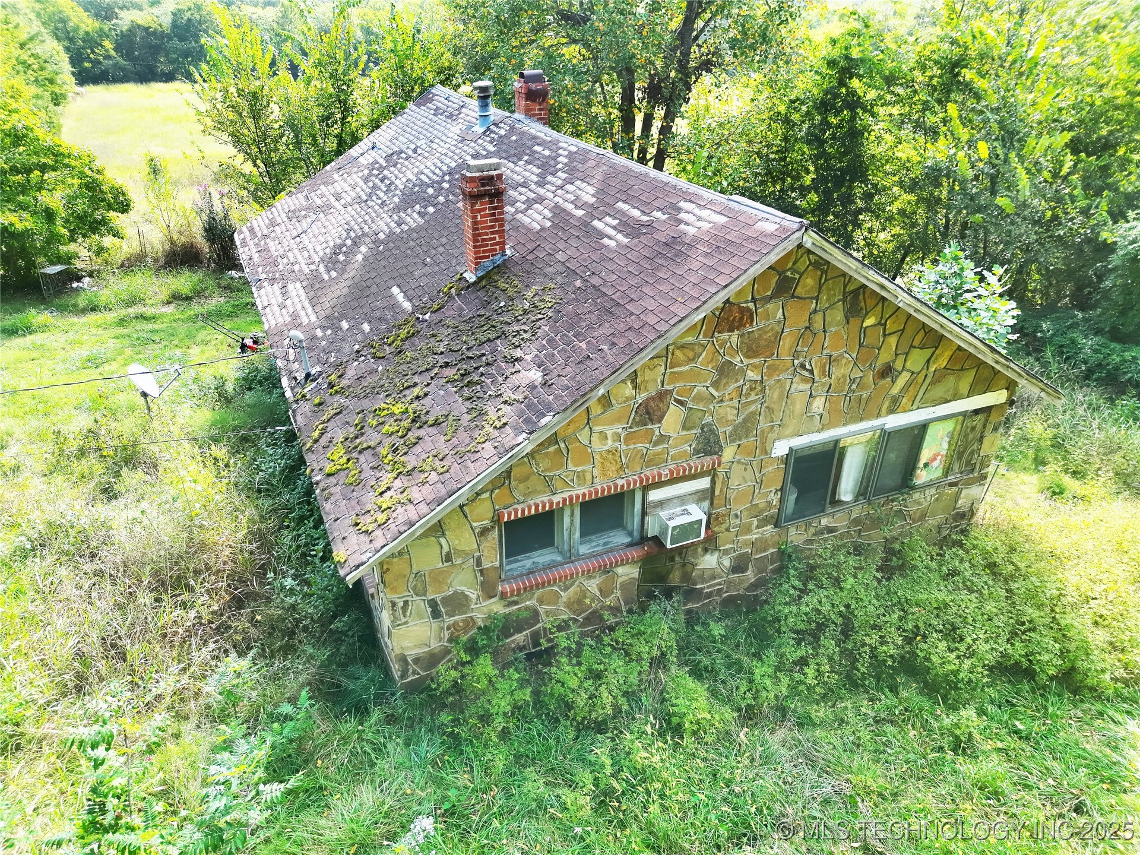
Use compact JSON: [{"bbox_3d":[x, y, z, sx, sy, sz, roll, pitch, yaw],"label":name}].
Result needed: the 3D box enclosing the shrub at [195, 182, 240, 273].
[{"bbox_3d":[-9.796,-5.573,21.843,1.250,2.216,1.200,-11,31,-21],"label":"shrub"}]

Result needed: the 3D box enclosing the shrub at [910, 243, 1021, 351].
[{"bbox_3d":[7.502,-1.886,15.326,2.000,3.019,2.000,15,32,24],"label":"shrub"}]

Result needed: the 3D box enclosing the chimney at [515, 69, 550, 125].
[{"bbox_3d":[-0.642,-5.610,13.608,0.470,0.970,0.470,-12,31,-22],"label":"chimney"}]

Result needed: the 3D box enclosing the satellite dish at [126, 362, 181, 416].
[{"bbox_3d":[-7.403,-0.698,14.239,0.800,1.070,0.700,-8,30,-16],"label":"satellite dish"}]

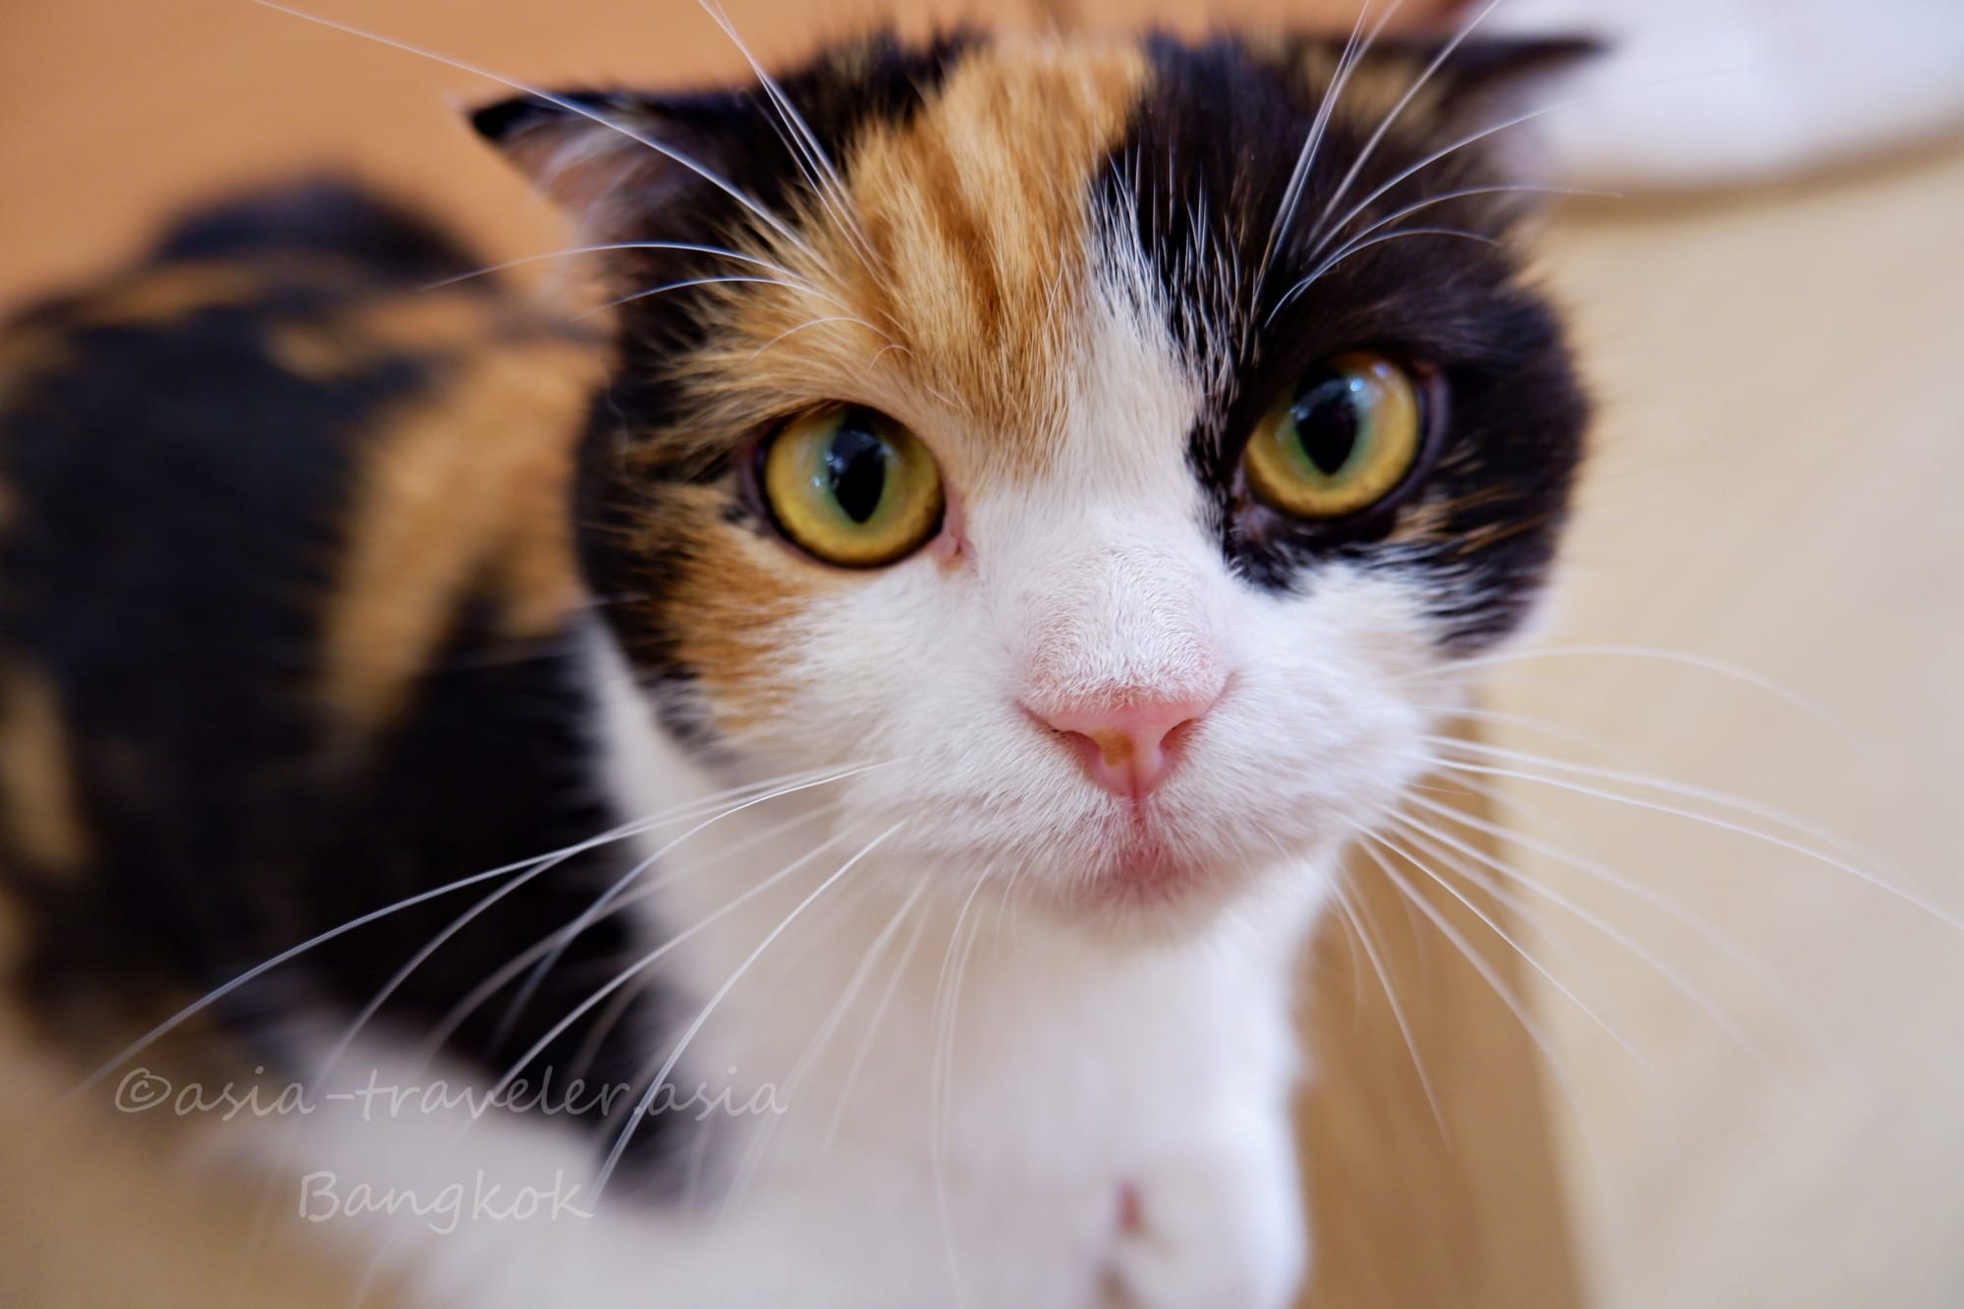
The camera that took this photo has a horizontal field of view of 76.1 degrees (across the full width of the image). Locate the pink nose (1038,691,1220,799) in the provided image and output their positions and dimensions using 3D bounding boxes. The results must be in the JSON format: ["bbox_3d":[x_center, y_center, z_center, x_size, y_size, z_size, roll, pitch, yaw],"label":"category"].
[{"bbox_3d":[0.013,0.008,0.109,0.016,0.010,0.009,-6,10,1],"label":"pink nose"}]

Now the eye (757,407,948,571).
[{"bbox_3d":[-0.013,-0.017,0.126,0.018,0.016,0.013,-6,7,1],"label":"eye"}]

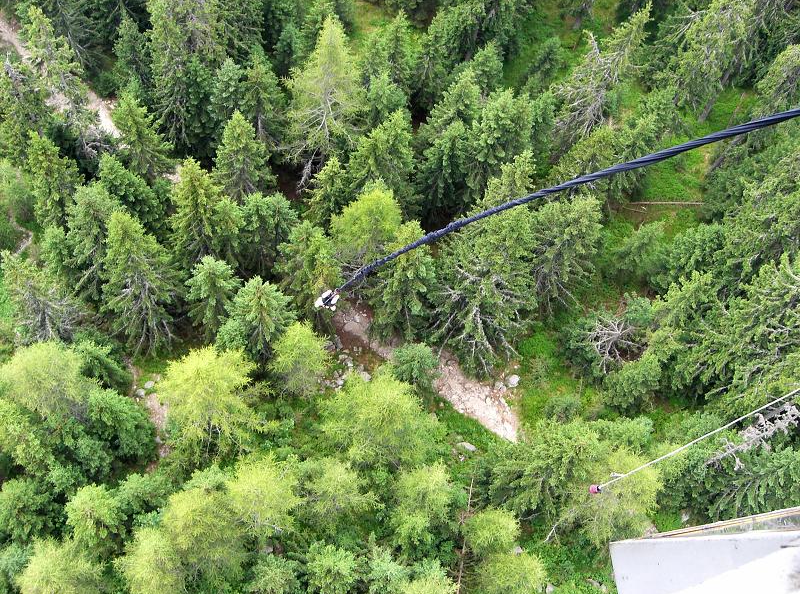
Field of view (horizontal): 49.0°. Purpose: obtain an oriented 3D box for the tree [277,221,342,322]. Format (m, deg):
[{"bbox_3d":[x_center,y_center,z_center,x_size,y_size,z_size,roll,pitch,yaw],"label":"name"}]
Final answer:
[{"bbox_3d":[-7.220,-2.210,68.950,5.420,12.880,5.420,2,59,-3],"label":"tree"}]

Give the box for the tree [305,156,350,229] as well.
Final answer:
[{"bbox_3d":[-4.880,-7.440,60.410,3.110,7.040,3.110,0,58,-7],"label":"tree"}]

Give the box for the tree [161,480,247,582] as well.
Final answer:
[{"bbox_3d":[-10.680,11.830,46.450,4.820,8.990,4.820,0,58,-7],"label":"tree"}]

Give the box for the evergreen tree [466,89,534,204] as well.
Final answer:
[{"bbox_3d":[9.510,-12.930,76.040,6.210,14.420,6.210,2,59,-3],"label":"evergreen tree"}]

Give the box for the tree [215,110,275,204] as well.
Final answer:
[{"bbox_3d":[-11.187,-10.115,62.776,4.390,10.730,4.390,14,61,0],"label":"tree"}]

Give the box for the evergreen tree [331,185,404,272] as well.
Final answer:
[{"bbox_3d":[-2.660,-5.660,72.800,5.970,12.880,5.970,2,59,-3],"label":"evergreen tree"}]

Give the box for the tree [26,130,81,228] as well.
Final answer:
[{"bbox_3d":[-28.720,-9.030,71.520,4.220,13.390,4.220,2,59,-3],"label":"tree"}]

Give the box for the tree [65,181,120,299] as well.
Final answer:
[{"bbox_3d":[-19.442,-3.427,56.256,3.570,13.760,3.570,14,61,0],"label":"tree"}]

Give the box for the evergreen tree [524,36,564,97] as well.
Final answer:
[{"bbox_3d":[12.162,-19.351,73.408,2.620,6.410,2.620,14,61,0],"label":"evergreen tree"}]

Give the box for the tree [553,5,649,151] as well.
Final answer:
[{"bbox_3d":[17.980,-19.130,77.960,6.700,17.000,6.700,2,59,-3],"label":"tree"}]

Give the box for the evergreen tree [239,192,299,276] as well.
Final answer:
[{"bbox_3d":[-8.917,-4.139,59.098,3.730,11.890,3.730,14,61,0],"label":"evergreen tree"}]

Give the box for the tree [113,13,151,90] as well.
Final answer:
[{"bbox_3d":[-20.196,-18.377,67.302,2.960,8.760,2.960,14,61,0],"label":"tree"}]

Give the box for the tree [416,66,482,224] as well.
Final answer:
[{"bbox_3d":[4.690,-12.780,73.430,5.950,17.000,5.950,2,59,-3],"label":"tree"}]

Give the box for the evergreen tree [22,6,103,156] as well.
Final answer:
[{"bbox_3d":[-23.549,-15.176,61.277,3.890,15.110,3.890,14,61,0],"label":"evergreen tree"}]

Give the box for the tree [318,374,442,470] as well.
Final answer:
[{"bbox_3d":[-0.740,6.800,50.850,6.720,8.980,6.720,0,58,-7],"label":"tree"}]

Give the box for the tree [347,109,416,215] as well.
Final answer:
[{"bbox_3d":[-0.870,-8.940,59.610,4.890,10.800,4.890,0,58,-7],"label":"tree"}]

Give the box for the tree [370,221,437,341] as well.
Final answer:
[{"bbox_3d":[0.640,-1.600,67.810,5.440,14.420,5.440,2,59,-3],"label":"tree"}]

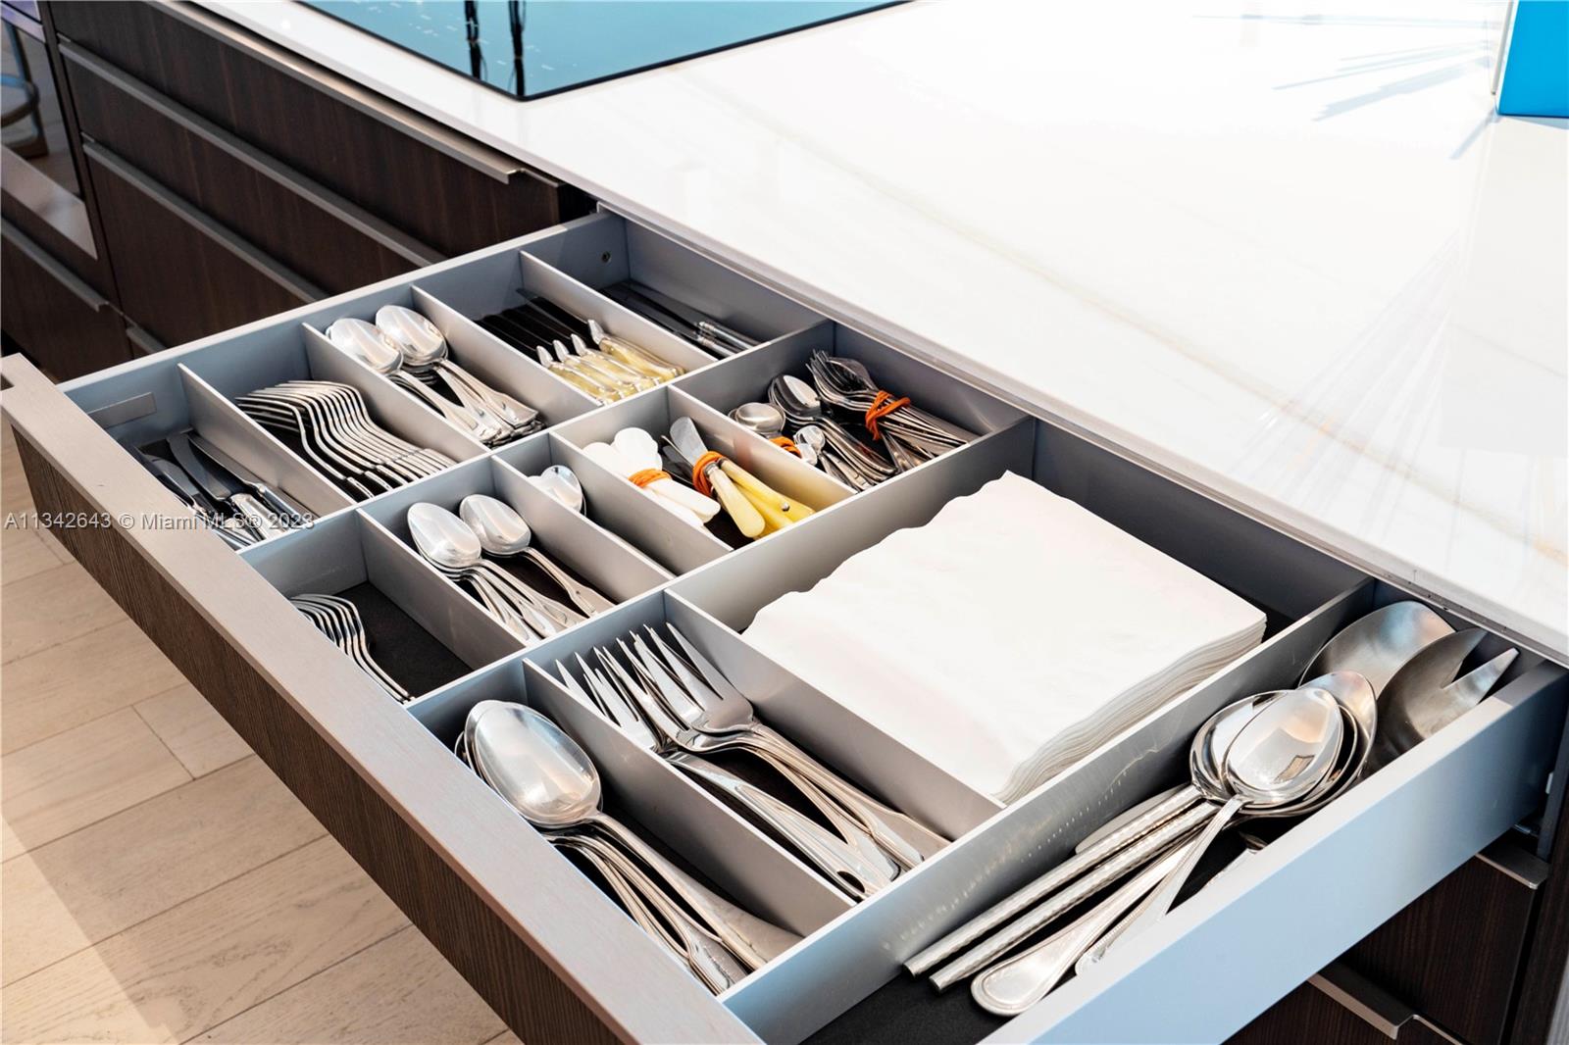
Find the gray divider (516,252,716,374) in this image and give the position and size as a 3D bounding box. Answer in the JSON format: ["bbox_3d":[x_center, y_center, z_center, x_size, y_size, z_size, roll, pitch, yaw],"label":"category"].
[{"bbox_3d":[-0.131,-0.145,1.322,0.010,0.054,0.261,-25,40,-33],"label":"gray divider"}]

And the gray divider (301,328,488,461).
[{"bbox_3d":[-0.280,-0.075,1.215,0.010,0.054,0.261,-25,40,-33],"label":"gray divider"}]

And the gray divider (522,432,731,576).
[{"bbox_3d":[-0.104,0.004,1.085,0.029,0.054,0.200,-25,40,-33],"label":"gray divider"}]

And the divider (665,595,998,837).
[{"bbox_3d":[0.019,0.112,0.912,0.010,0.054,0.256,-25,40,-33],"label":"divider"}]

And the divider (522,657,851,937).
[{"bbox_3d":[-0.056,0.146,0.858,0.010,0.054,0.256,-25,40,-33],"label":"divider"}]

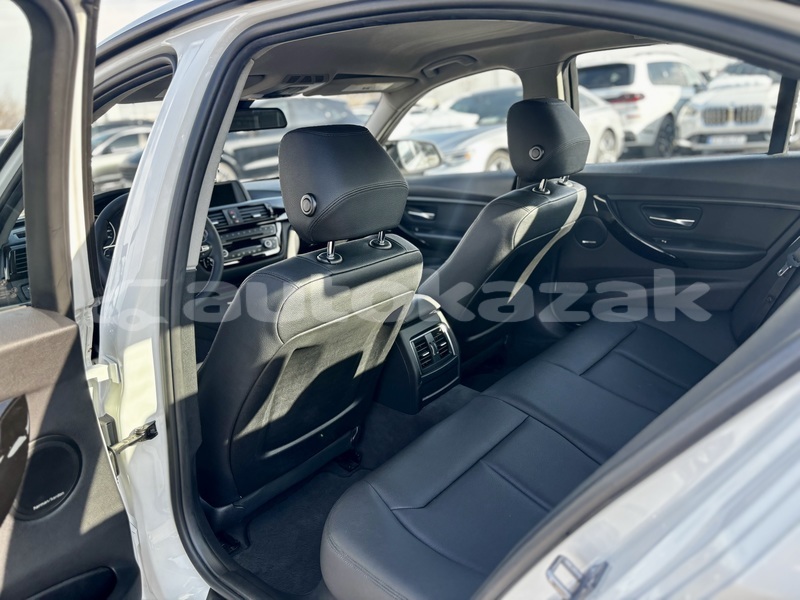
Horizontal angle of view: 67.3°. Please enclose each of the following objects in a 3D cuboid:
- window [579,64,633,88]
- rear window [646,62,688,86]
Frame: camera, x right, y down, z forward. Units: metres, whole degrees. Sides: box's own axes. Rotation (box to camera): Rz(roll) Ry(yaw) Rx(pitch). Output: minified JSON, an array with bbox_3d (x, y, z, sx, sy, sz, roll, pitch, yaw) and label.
[{"bbox_3d":[3.435,-3.876,10.506,1.280,0.400,0.120,9,7,38],"label":"window"},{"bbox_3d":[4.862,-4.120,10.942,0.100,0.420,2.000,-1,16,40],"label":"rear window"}]

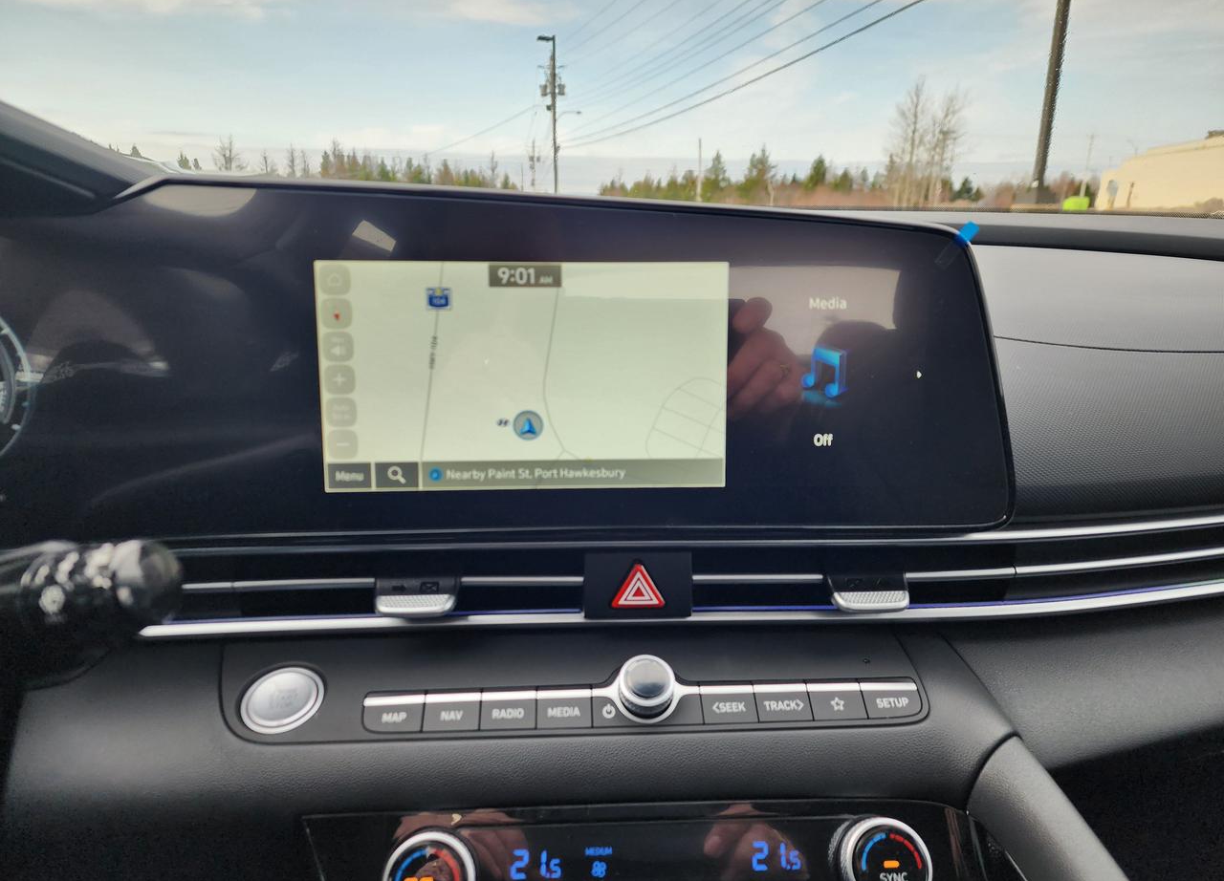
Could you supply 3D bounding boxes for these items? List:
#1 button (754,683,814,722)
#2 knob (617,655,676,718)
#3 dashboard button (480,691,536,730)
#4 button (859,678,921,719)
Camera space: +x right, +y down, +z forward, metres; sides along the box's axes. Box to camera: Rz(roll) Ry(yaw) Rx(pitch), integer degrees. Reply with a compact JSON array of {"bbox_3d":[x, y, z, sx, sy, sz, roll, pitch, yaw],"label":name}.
[{"bbox_3d":[0.067,0.105,0.320,0.021,0.006,0.015,-1,48,-3],"label":"button"},{"bbox_3d":[0.013,0.095,0.315,0.021,0.011,0.021,-1,48,-3],"label":"knob"},{"bbox_3d":[-0.040,0.106,0.314,0.021,0.006,0.015,-1,48,-3],"label":"dashboard button"},{"bbox_3d":[0.110,0.104,0.323,0.022,0.006,0.015,-1,48,-3],"label":"button"}]

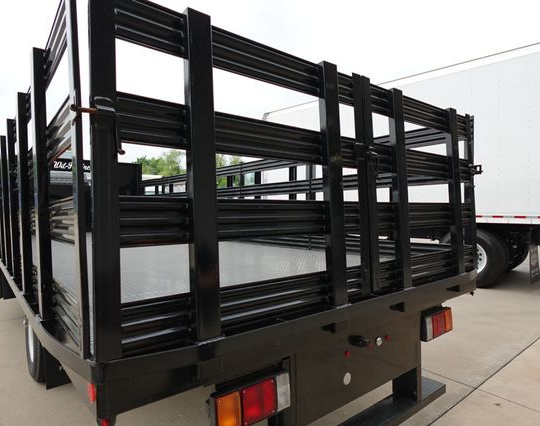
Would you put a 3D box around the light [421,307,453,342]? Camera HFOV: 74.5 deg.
[{"bbox_3d":[1.006,0.683,2.196,0.310,0.145,0.080,0,-3,-38],"label":"light"}]

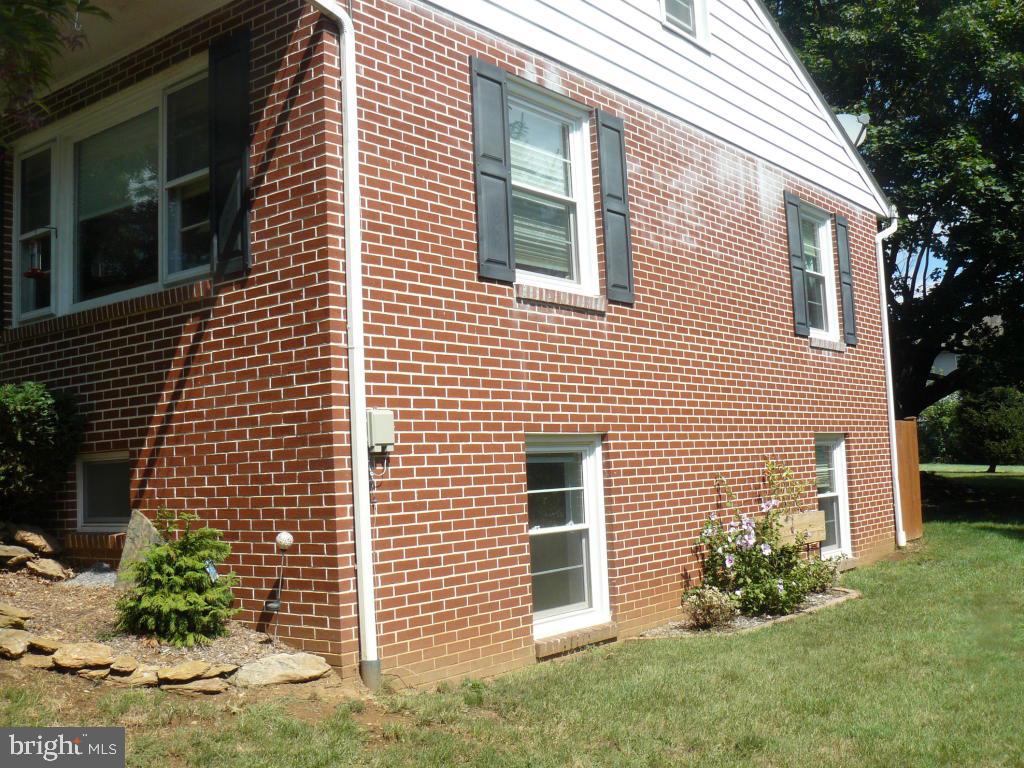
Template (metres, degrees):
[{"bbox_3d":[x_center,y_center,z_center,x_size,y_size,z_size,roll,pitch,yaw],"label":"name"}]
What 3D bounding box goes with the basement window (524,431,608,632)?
[{"bbox_3d":[0.366,1.039,7.540,0.120,1.365,1.010,-6,-6,38],"label":"basement window"}]

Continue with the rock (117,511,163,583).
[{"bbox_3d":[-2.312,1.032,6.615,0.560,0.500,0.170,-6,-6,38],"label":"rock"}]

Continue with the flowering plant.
[{"bbox_3d":[2.075,1.261,8.896,0.680,1.200,1.100,-6,-6,38],"label":"flowering plant"}]

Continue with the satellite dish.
[{"bbox_3d":[4.207,-3.136,13.173,0.530,0.530,0.420,-1,-5,-15],"label":"satellite dish"}]

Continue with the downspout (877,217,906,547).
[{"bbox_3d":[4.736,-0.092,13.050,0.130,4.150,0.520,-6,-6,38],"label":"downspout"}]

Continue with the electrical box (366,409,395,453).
[{"bbox_3d":[-0.755,0.261,6.000,0.090,0.235,0.170,-6,-6,38],"label":"electrical box"}]

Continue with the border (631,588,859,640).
[{"bbox_3d":[2.030,1.831,8.725,0.820,0.110,2.900,-6,-6,38],"label":"border"}]

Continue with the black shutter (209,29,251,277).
[{"bbox_3d":[-1.693,-1.383,6.418,0.365,1.460,0.040,-6,-6,38],"label":"black shutter"}]

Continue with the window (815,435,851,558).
[{"bbox_3d":[3.376,1.204,11.352,0.120,1.350,0.980,-6,-6,38],"label":"window"}]

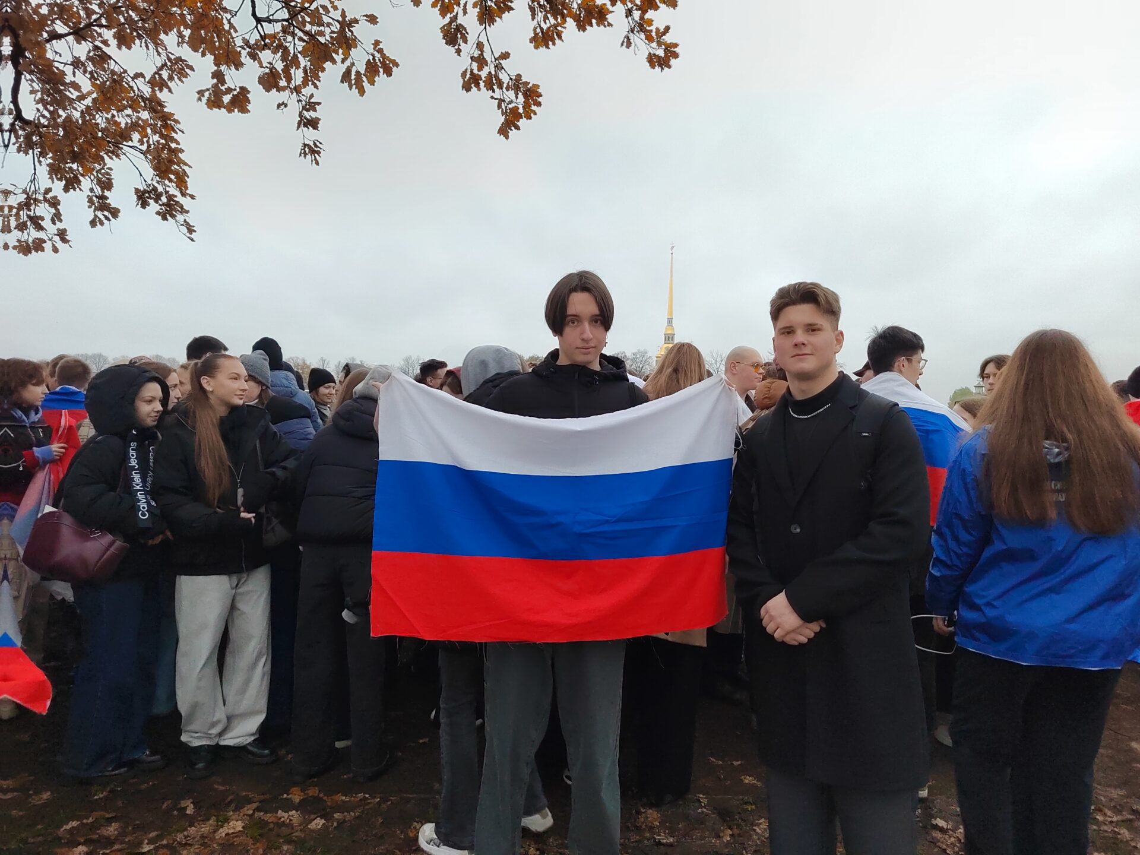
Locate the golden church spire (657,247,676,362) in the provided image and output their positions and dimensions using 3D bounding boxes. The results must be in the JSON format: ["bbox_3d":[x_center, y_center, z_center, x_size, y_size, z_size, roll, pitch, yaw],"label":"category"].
[{"bbox_3d":[76.693,-80.820,585.000,18.000,118.000,18.000,1,2,0],"label":"golden church spire"}]

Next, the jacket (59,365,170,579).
[{"bbox_3d":[-1.816,0.179,3.020,0.370,0.830,0.430,2,2,16],"label":"jacket"}]

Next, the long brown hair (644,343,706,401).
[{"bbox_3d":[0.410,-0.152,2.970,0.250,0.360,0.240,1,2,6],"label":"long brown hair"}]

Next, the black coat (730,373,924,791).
[{"bbox_3d":[0.657,0.378,1.930,0.510,1.040,0.340,3,2,40],"label":"black coat"}]

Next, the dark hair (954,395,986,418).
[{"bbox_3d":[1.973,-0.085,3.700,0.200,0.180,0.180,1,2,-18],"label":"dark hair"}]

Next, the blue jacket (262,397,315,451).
[{"bbox_3d":[-1.381,0.117,3.620,0.380,0.660,0.500,3,3,37],"label":"blue jacket"}]

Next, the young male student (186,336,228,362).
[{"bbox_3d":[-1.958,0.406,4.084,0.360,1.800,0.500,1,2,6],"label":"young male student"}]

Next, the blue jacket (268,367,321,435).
[{"bbox_3d":[-1.749,0.003,4.500,0.560,0.700,0.380,0,2,-21],"label":"blue jacket"}]

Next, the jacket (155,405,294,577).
[{"bbox_3d":[-1.411,0.241,3.080,0.530,0.690,0.370,0,3,-30],"label":"jacket"}]

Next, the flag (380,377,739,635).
[{"bbox_3d":[-0.038,0.195,1.840,0.890,0.650,0.140,1,2,0],"label":"flag"}]

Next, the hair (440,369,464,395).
[{"bbox_3d":[-0.642,-0.246,4.150,0.180,0.190,0.190,3,2,41],"label":"hair"}]

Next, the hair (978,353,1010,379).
[{"bbox_3d":[2.504,-0.353,4.450,0.190,0.170,0.200,3,2,43],"label":"hair"}]

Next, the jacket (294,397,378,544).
[{"bbox_3d":[-0.866,0.164,3.000,0.450,0.590,0.330,2,2,23],"label":"jacket"}]

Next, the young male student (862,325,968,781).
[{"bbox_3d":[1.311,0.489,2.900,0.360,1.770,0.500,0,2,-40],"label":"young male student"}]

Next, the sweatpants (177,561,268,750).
[{"bbox_3d":[-1.411,0.857,3.080,0.370,0.860,0.280,0,2,-23],"label":"sweatpants"}]

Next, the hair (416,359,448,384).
[{"bbox_3d":[-0.911,-0.371,5.050,0.200,0.170,0.170,0,2,-32],"label":"hair"}]

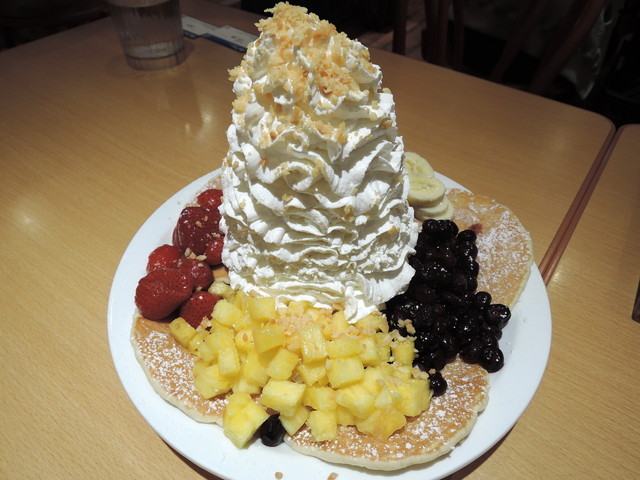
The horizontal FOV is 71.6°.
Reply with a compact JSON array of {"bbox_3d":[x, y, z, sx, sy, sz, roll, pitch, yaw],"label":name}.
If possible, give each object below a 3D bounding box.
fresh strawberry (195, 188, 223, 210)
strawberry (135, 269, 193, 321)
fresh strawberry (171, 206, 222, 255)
[{"bbox_3d":[-0.072,-0.025,0.298,0.026,0.025,0.028,-11,46,-12],"label":"fresh strawberry"},{"bbox_3d":[-0.084,0.029,0.239,0.036,0.027,0.027,-34,95,-21],"label":"strawberry"},{"bbox_3d":[-0.074,-0.005,0.271,0.032,0.033,0.029,-8,18,-15],"label":"fresh strawberry"}]

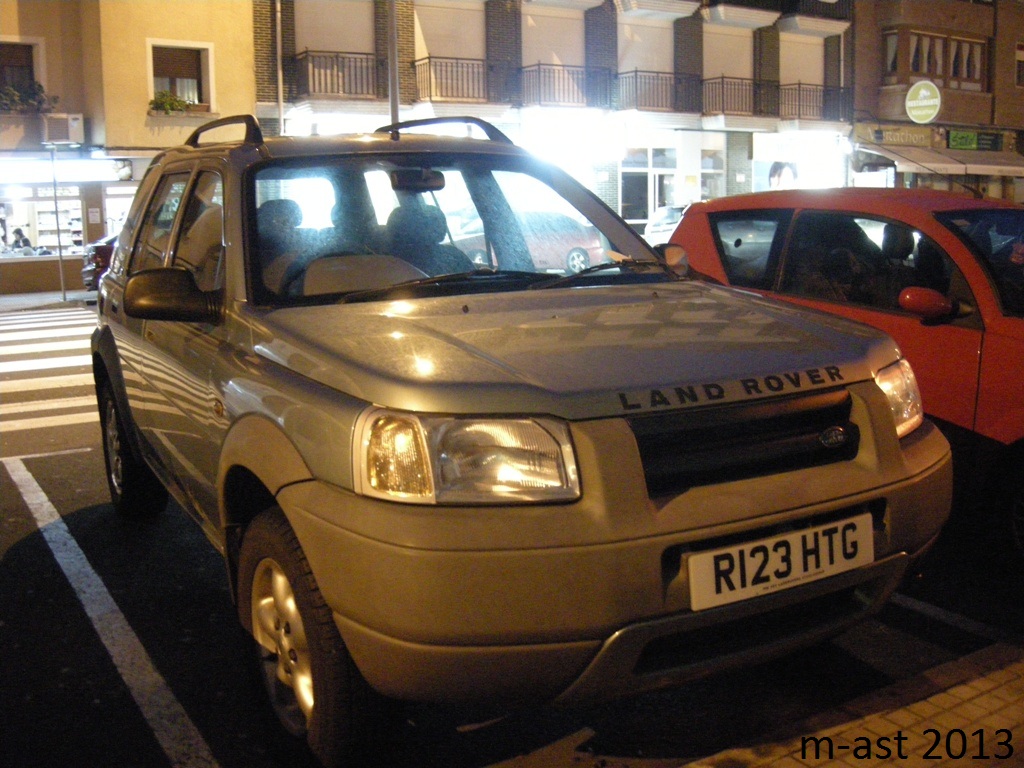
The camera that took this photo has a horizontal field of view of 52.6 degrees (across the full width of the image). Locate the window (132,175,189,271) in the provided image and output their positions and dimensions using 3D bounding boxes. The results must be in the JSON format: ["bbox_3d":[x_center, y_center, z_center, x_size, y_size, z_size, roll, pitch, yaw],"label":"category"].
[{"bbox_3d":[-1.325,-0.590,3.877,0.060,0.370,0.750,15,0,-31],"label":"window"}]

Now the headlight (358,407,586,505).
[{"bbox_3d":[-0.081,0.147,2.011,0.400,0.175,0.220,-7,11,-29],"label":"headlight"}]

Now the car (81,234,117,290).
[{"bbox_3d":[-5.426,-2.377,18.521,4.200,1.440,1.700,-7,11,-29],"label":"car"}]

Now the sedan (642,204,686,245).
[{"bbox_3d":[4.750,-3.503,24.100,4.300,1.440,1.750,-7,11,-29],"label":"sedan"}]

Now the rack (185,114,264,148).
[{"bbox_3d":[-1.093,-0.922,3.883,0.060,0.120,1.130,-7,11,-29],"label":"rack"}]

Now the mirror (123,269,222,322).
[{"bbox_3d":[-0.936,-0.257,2.843,0.220,0.150,0.190,-7,11,-29],"label":"mirror"}]

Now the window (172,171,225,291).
[{"bbox_3d":[-0.921,-0.486,3.171,0.060,0.370,0.720,15,0,-31],"label":"window"}]

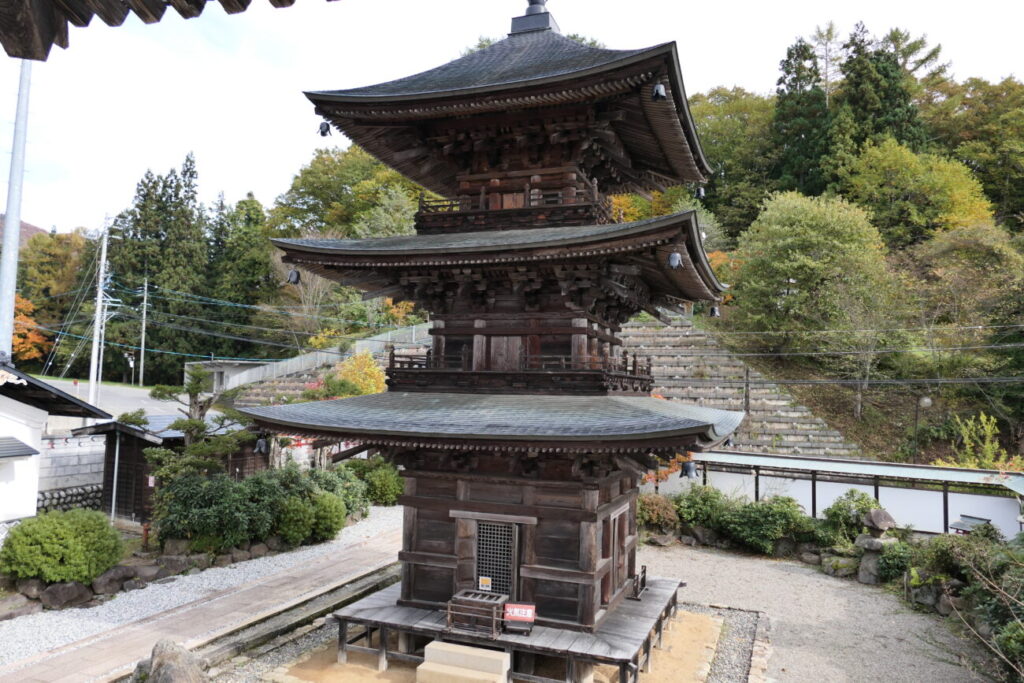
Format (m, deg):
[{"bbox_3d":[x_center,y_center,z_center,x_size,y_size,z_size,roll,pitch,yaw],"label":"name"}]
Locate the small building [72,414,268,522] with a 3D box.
[{"bbox_3d":[-11.623,4.433,25.236,3.300,3.200,5.900,0,-4,21],"label":"small building"}]

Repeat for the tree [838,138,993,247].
[{"bbox_3d":[28.357,-10.077,49.970,9.600,8.200,8.800,-1,-5,30],"label":"tree"}]

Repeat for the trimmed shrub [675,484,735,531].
[{"bbox_3d":[5.710,4.965,21.097,1.750,1.400,1.500,0,-4,15],"label":"trimmed shrub"}]

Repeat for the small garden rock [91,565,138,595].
[{"bbox_3d":[-8.272,4.953,14.800,0.580,0.480,0.830,-3,-6,45],"label":"small garden rock"}]

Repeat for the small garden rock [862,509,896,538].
[{"bbox_3d":[9.766,4.837,18.900,0.900,0.760,0.750,-1,-4,27],"label":"small garden rock"}]

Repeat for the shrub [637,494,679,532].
[{"bbox_3d":[4.917,5.853,24.200,1.600,1.250,1.400,1,-4,12],"label":"shrub"}]

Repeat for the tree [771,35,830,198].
[{"bbox_3d":[25.238,-19.179,62.000,5.000,14.600,5.000,0,-4,22],"label":"tree"}]

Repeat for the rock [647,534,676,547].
[{"bbox_3d":[4.372,5.820,20.800,0.860,0.310,0.550,1,-4,12],"label":"rock"}]

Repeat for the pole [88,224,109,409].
[{"bbox_3d":[-21.512,-0.832,37.000,0.400,10.100,0.400,4,-4,-30],"label":"pole"}]

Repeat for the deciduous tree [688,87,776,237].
[{"bbox_3d":[17.901,-14.516,58.000,7.600,12.000,7.000,0,-4,17],"label":"deciduous tree"}]

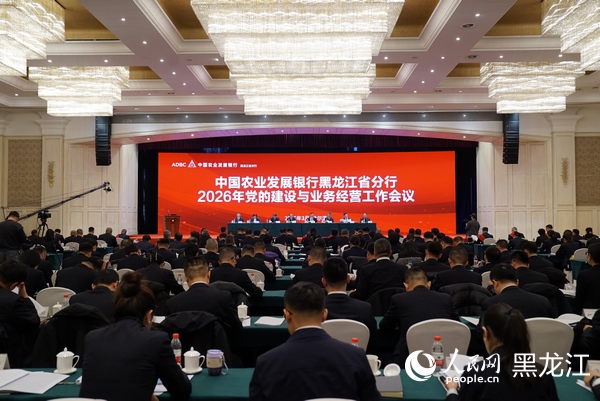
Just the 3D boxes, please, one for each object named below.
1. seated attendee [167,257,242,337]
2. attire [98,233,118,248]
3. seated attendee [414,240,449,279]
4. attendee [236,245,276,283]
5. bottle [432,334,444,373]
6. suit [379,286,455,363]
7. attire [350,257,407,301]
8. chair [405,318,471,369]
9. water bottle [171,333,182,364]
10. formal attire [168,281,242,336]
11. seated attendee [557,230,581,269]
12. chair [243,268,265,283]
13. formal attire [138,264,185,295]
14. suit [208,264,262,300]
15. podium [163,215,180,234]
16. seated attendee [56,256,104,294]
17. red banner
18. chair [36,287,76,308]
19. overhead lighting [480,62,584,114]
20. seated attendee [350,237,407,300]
[{"bbox_3d":[-0.710,1.069,4.087,0.560,1.310,0.750,0,-2,3],"label":"seated attendee"},{"bbox_3d":[-5.616,1.292,16.100,0.520,0.620,0.450,0,-2,1],"label":"attire"},{"bbox_3d":[1.770,1.197,7.385,0.520,1.270,0.750,0,-2,-4],"label":"seated attendee"},{"bbox_3d":[-0.661,1.193,7.500,0.520,1.240,0.780,0,-2,1],"label":"attendee"},{"bbox_3d":[0.755,0.838,2.994,0.064,0.200,0.064,0,-2,0],"label":"bottle"},{"bbox_3d":[0.830,0.942,3.870,0.540,0.690,0.520,0,-2,1],"label":"suit"},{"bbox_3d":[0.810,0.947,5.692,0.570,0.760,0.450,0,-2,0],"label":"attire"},{"bbox_3d":[0.894,1.225,3.800,0.450,0.920,0.560,0,-2,1],"label":"chair"},{"bbox_3d":[-0.636,0.785,2.840,0.060,0.187,0.060,0,-2,1],"label":"water bottle"},{"bbox_3d":[-0.659,0.851,3.800,0.540,0.620,0.500,0,-2,4],"label":"formal attire"},{"bbox_3d":[5.914,1.336,12.100,0.500,1.290,0.750,0,-2,1],"label":"seated attendee"},{"bbox_3d":[-0.650,1.366,7.359,0.440,0.930,0.550,0,-2,0],"label":"chair"},{"bbox_3d":[-1.435,0.996,5.620,0.500,0.700,0.520,0,-2,1],"label":"formal attire"},{"bbox_3d":[-0.635,0.906,5.420,0.540,0.620,0.500,0,-2,4],"label":"suit"},{"bbox_3d":[-6.871,1.353,29.500,0.900,1.100,0.600,0,-2,1],"label":"podium"},{"bbox_3d":[-2.260,1.170,5.785,0.520,1.210,0.800,0,-2,10],"label":"seated attendee"},{"bbox_3d":[0.422,-0.404,31.000,16.750,4.640,0.150,0,-2,1],"label":"red banner"},{"bbox_3d":[-2.319,1.283,5.550,0.450,0.920,0.560,0,-2,1],"label":"chair"},{"bbox_3d":[9.465,-4.687,22.600,3.750,2.050,1.700,0,-2,1],"label":"overhead lighting"},{"bbox_3d":[0.810,1.088,5.737,0.570,1.380,0.750,0,-2,0],"label":"seated attendee"}]

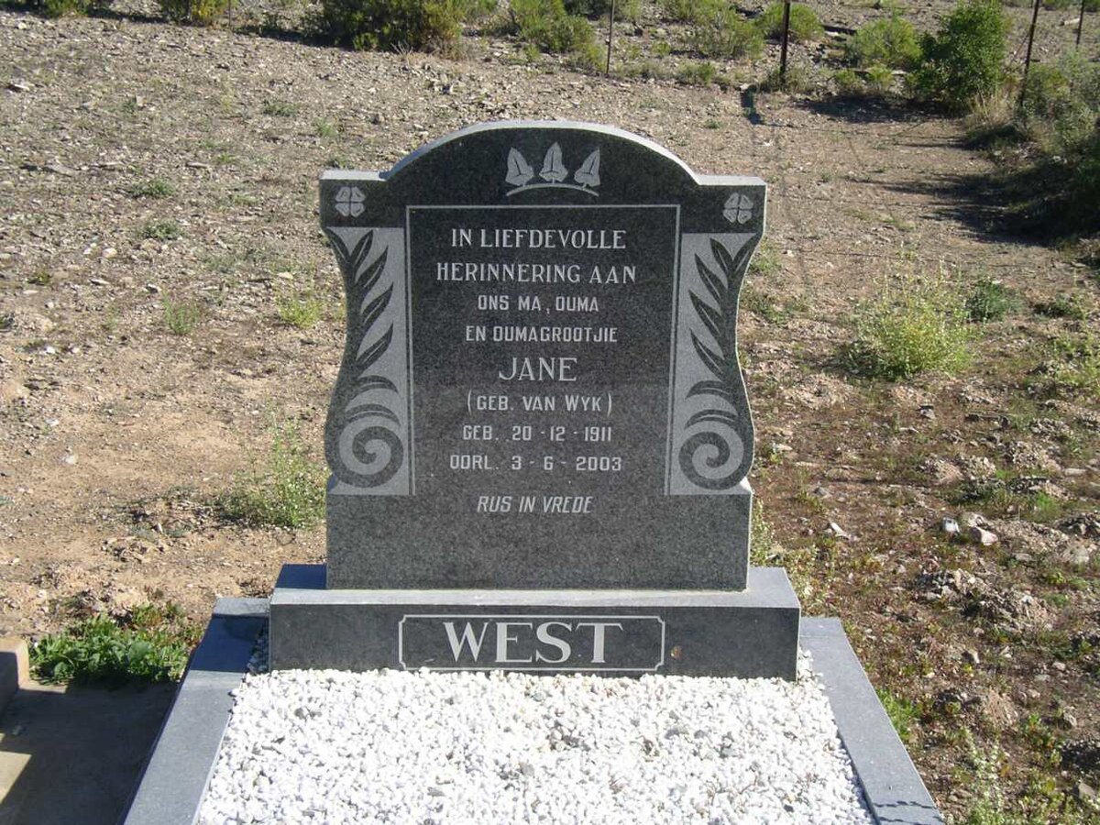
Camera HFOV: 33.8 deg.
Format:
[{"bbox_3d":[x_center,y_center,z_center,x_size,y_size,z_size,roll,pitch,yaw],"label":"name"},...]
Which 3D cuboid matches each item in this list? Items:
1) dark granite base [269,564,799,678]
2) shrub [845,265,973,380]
[{"bbox_3d":[-0.026,0.368,3.152,0.890,0.142,0.198,1,15,-2],"label":"dark granite base"},{"bbox_3d":[1.147,-0.293,5.738,0.370,0.300,0.350,1,15,-2],"label":"shrub"}]

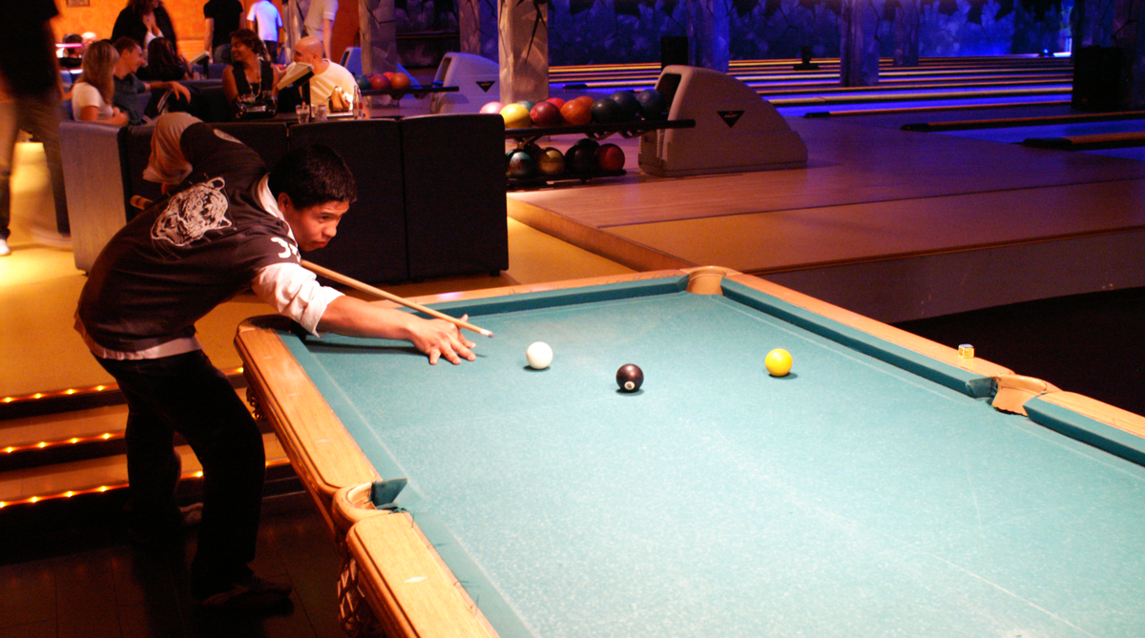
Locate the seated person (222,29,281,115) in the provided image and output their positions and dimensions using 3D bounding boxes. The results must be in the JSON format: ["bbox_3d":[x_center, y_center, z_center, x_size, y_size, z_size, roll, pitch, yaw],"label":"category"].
[{"bbox_3d":[-2.102,-1.321,7.637,0.500,1.192,0.750,-7,16,-21],"label":"seated person"}]

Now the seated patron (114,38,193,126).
[{"bbox_3d":[-2.882,-1.393,8.039,0.750,1.160,0.580,-4,15,-14],"label":"seated patron"}]

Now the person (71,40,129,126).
[{"bbox_3d":[-2.843,-1.249,7.528,0.750,1.140,0.500,-7,16,-23],"label":"person"}]

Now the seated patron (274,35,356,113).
[{"bbox_3d":[-1.672,-1.284,7.583,0.600,1.136,0.750,0,15,3],"label":"seated patron"}]

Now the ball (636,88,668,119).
[{"bbox_3d":[0.557,-1.531,8.170,0.216,0.216,0.216,-1,15,0],"label":"ball"}]

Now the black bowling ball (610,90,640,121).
[{"bbox_3d":[0.364,-1.503,8.100,0.216,0.216,0.216,-1,15,0],"label":"black bowling ball"}]

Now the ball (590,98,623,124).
[{"bbox_3d":[0.240,-1.431,7.980,0.216,0.216,0.216,0,15,0],"label":"ball"}]

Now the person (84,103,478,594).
[{"bbox_3d":[-0.773,0.124,2.987,1.330,1.270,0.580,8,17,29],"label":"person"}]

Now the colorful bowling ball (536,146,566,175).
[{"bbox_3d":[-0.151,-1.092,7.950,0.216,0.216,0.216,-1,15,0],"label":"colorful bowling ball"}]

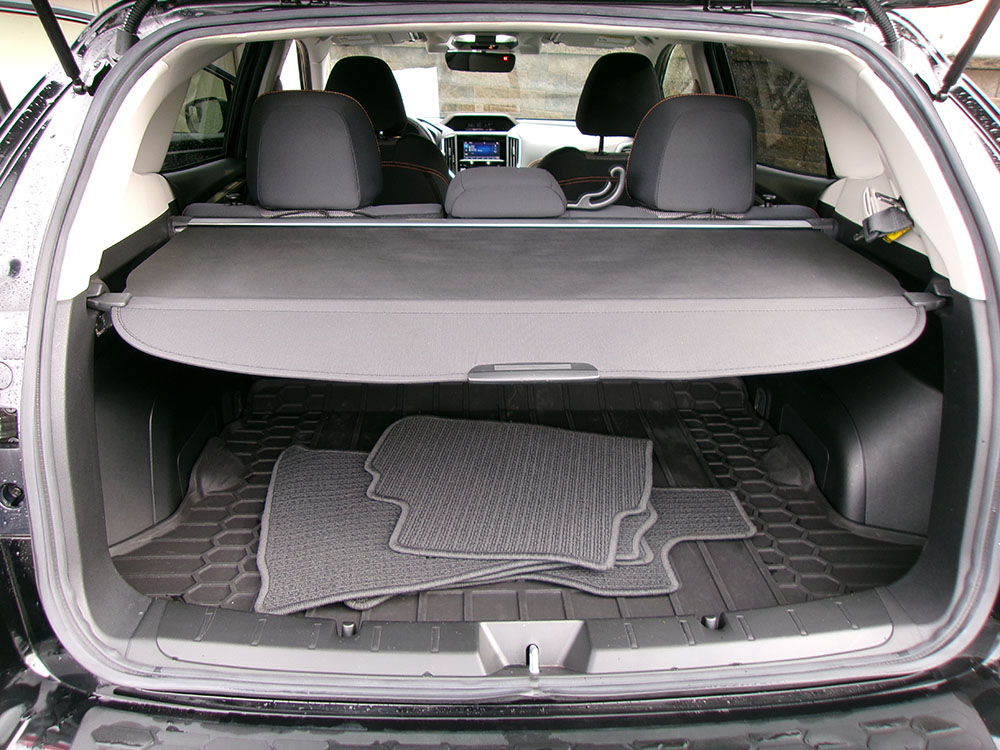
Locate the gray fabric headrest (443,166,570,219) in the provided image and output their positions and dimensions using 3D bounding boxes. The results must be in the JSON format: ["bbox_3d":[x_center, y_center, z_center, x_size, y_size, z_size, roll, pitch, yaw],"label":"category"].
[{"bbox_3d":[0.010,-0.323,1.408,0.220,0.110,0.125,0,23,-2],"label":"gray fabric headrest"}]

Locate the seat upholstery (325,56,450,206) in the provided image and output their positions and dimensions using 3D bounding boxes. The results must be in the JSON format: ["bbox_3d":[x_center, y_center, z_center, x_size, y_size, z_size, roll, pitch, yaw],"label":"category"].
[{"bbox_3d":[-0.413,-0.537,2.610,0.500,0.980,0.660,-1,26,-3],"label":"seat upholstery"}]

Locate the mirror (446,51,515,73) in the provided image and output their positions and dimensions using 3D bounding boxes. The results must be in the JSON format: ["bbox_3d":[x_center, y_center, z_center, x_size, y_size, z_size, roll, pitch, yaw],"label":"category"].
[{"bbox_3d":[-0.070,-1.129,2.810,0.250,0.075,0.045,7,33,12],"label":"mirror"}]

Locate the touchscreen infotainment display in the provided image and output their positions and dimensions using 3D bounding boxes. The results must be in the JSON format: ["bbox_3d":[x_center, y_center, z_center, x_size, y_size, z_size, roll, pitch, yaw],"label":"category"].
[{"bbox_3d":[-0.073,-0.896,3.100,0.150,0.077,0.020,-1,14,-3],"label":"touchscreen infotainment display"}]

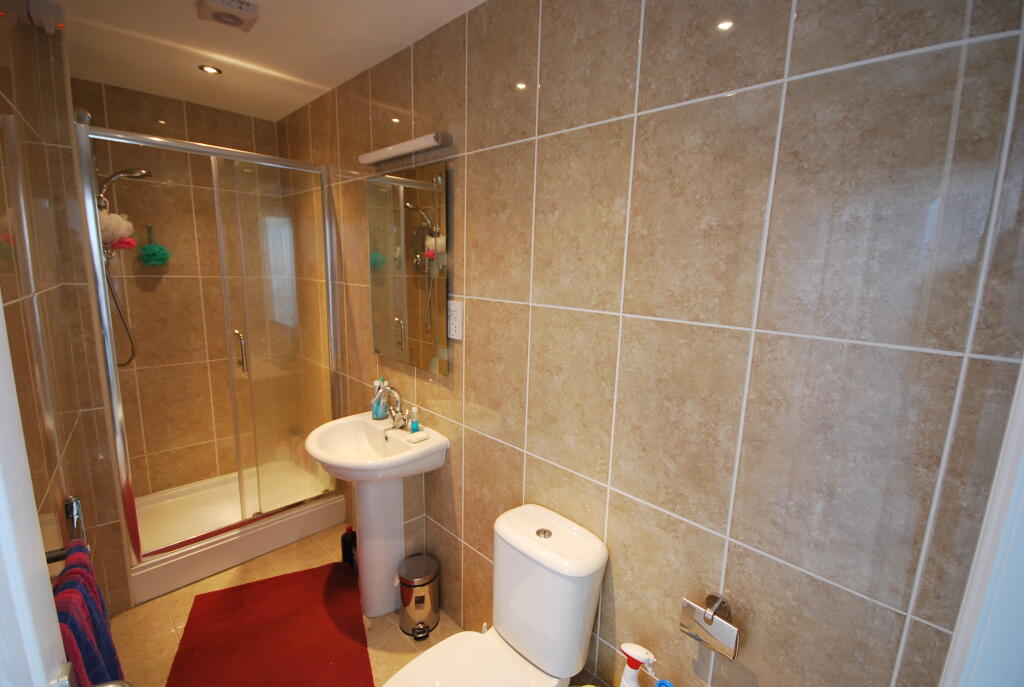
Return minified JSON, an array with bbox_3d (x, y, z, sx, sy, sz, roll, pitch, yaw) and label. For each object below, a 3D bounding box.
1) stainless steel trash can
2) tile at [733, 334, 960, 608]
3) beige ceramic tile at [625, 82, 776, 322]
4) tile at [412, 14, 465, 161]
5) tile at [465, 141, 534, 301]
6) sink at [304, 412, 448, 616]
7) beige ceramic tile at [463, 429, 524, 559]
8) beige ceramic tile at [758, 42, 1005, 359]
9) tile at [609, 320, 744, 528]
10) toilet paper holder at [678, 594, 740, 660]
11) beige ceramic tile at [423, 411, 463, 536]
[{"bbox_3d":[-0.398,1.098,1.849,0.172,0.258,0.195,-1,11,-17],"label":"stainless steel trash can"},{"bbox_3d":[0.651,0.245,0.886,0.325,0.506,0.010,11,14,42],"label":"tile"},{"bbox_3d":[0.431,-0.304,1.017,0.328,0.509,0.012,11,14,42],"label":"beige ceramic tile"},{"bbox_3d":[-0.271,-0.917,1.591,0.325,0.449,0.010,11,14,42],"label":"tile"},{"bbox_3d":[-0.045,-0.398,1.459,0.328,0.509,0.012,11,14,42],"label":"tile"},{"bbox_3d":[-0.633,0.795,1.891,0.570,0.830,0.437,11,14,42],"label":"sink"},{"bbox_3d":[-0.077,0.603,1.640,0.325,0.506,0.010,11,14,42],"label":"beige ceramic tile"},{"bbox_3d":[0.667,-0.257,0.799,0.321,0.509,0.012,11,14,42],"label":"beige ceramic tile"},{"bbox_3d":[0.415,0.197,1.108,0.328,0.509,0.012,11,14,42],"label":"tile"},{"bbox_3d":[0.492,0.685,1.053,0.133,0.110,0.068,11,14,42],"label":"toilet paper holder"},{"bbox_3d":[-0.303,0.557,1.850,0.292,0.506,0.010,11,14,42],"label":"beige ceramic tile"}]

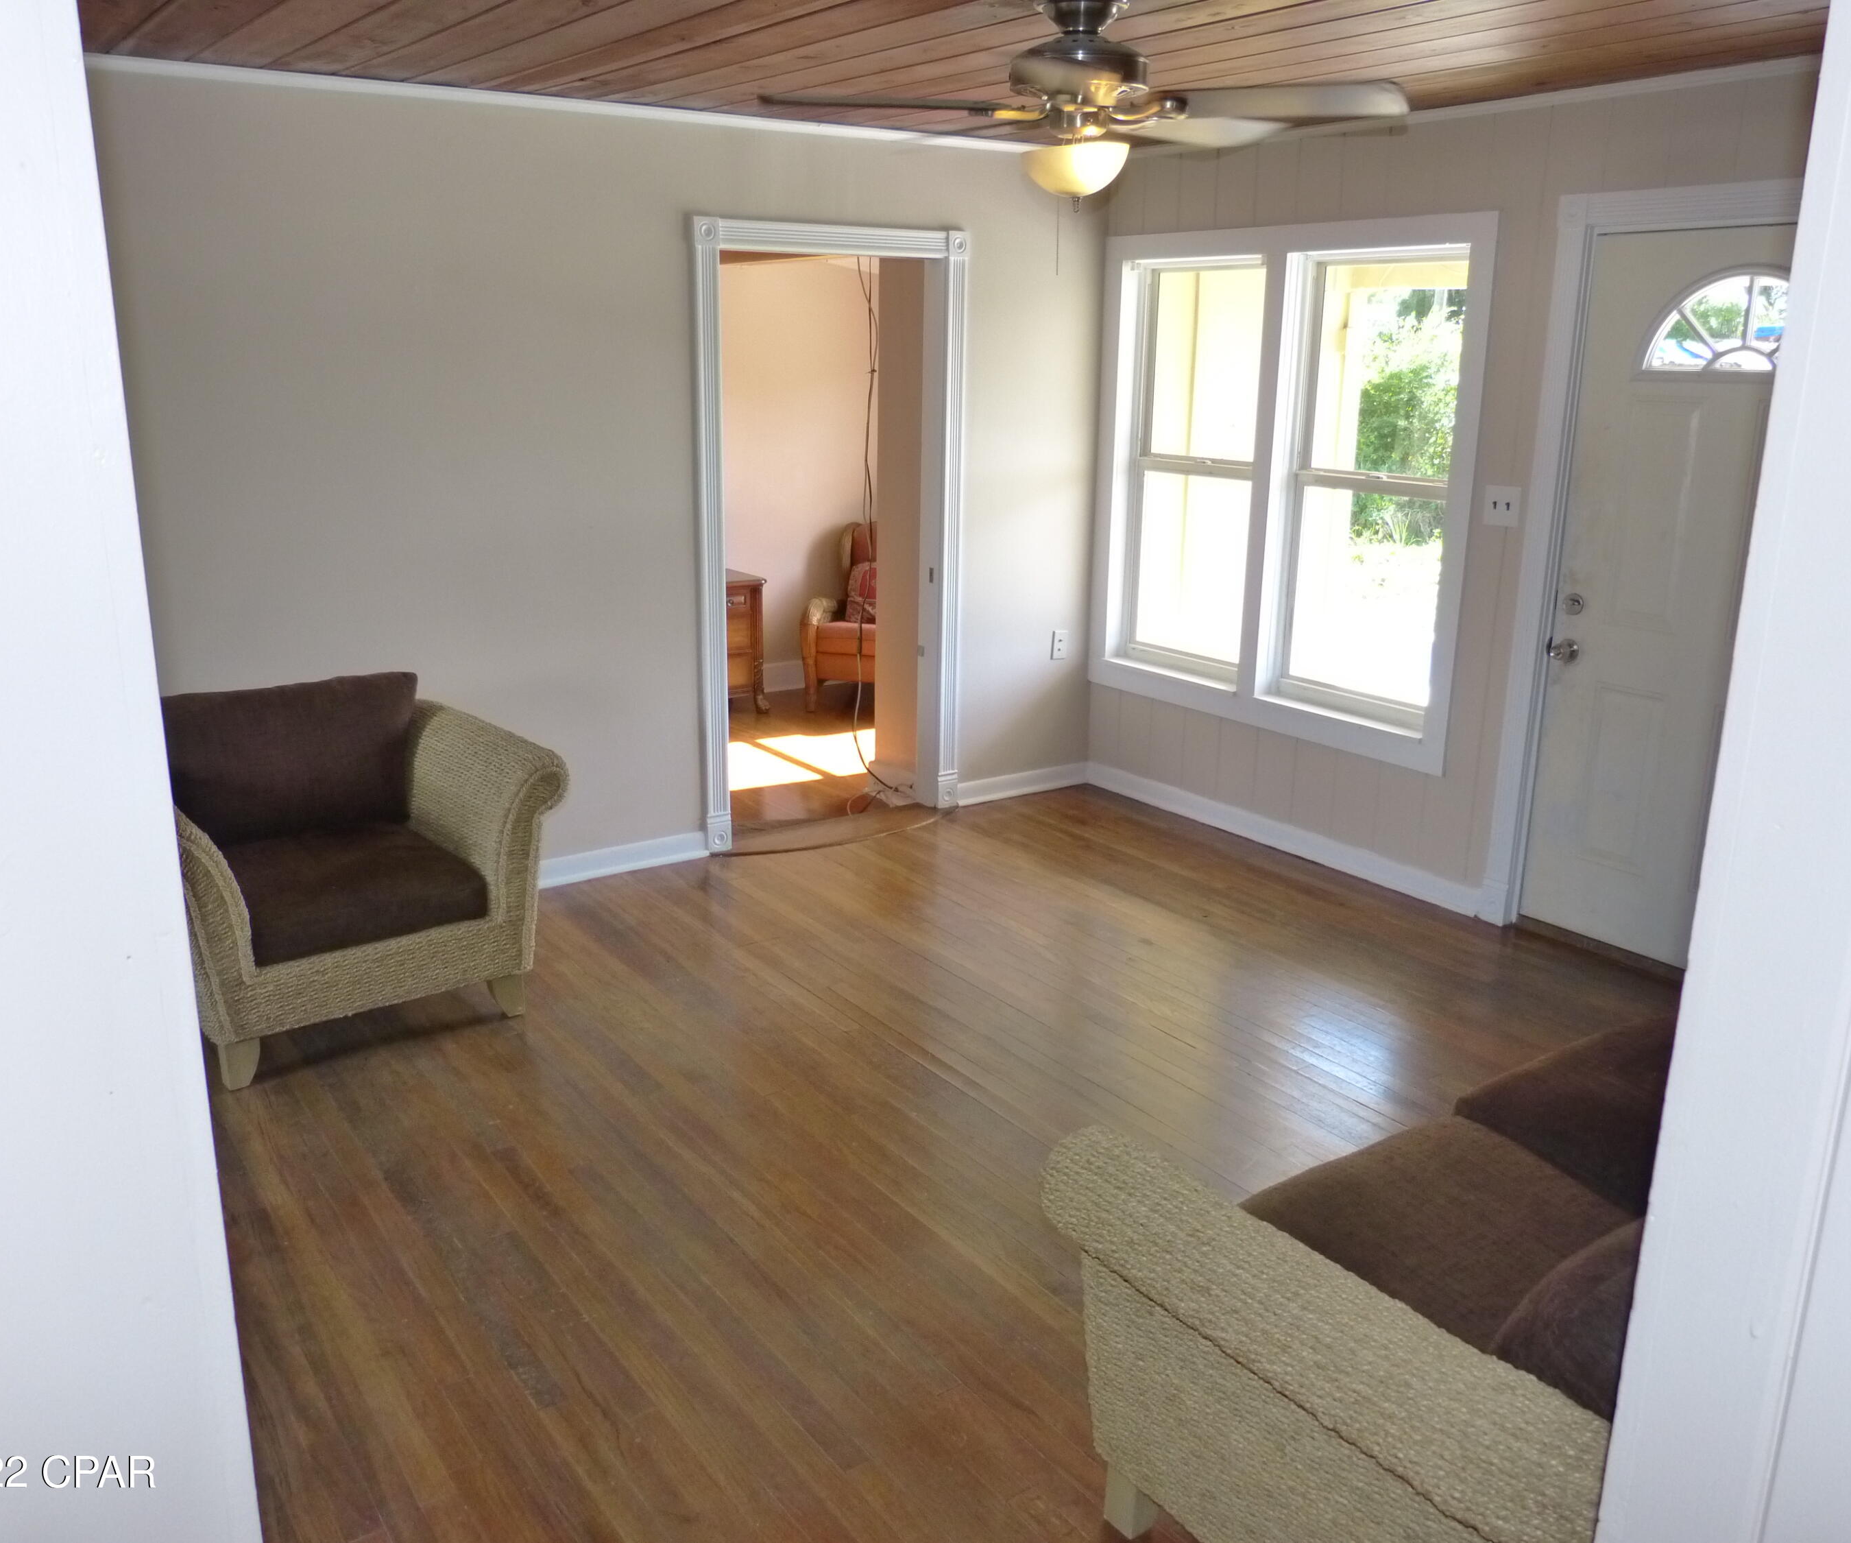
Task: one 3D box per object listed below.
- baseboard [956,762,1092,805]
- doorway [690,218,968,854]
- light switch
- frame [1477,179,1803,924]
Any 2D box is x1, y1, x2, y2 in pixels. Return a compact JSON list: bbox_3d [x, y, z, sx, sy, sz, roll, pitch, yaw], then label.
[{"bbox_3d":[0.410,0.049,6.050,0.696,0.093,0.022,-10,18,-33],"label":"baseboard"},{"bbox_3d":[-0.346,-0.820,5.338,1.078,2.136,0.150,-10,18,-33],"label":"doorway"},{"bbox_3d":[1.731,-0.794,4.466,0.012,0.116,0.118,-10,18,-33],"label":"light switch"},{"bbox_3d":[2.137,-0.459,4.040,0.120,2.156,1.106,-10,18,-33],"label":"frame"}]

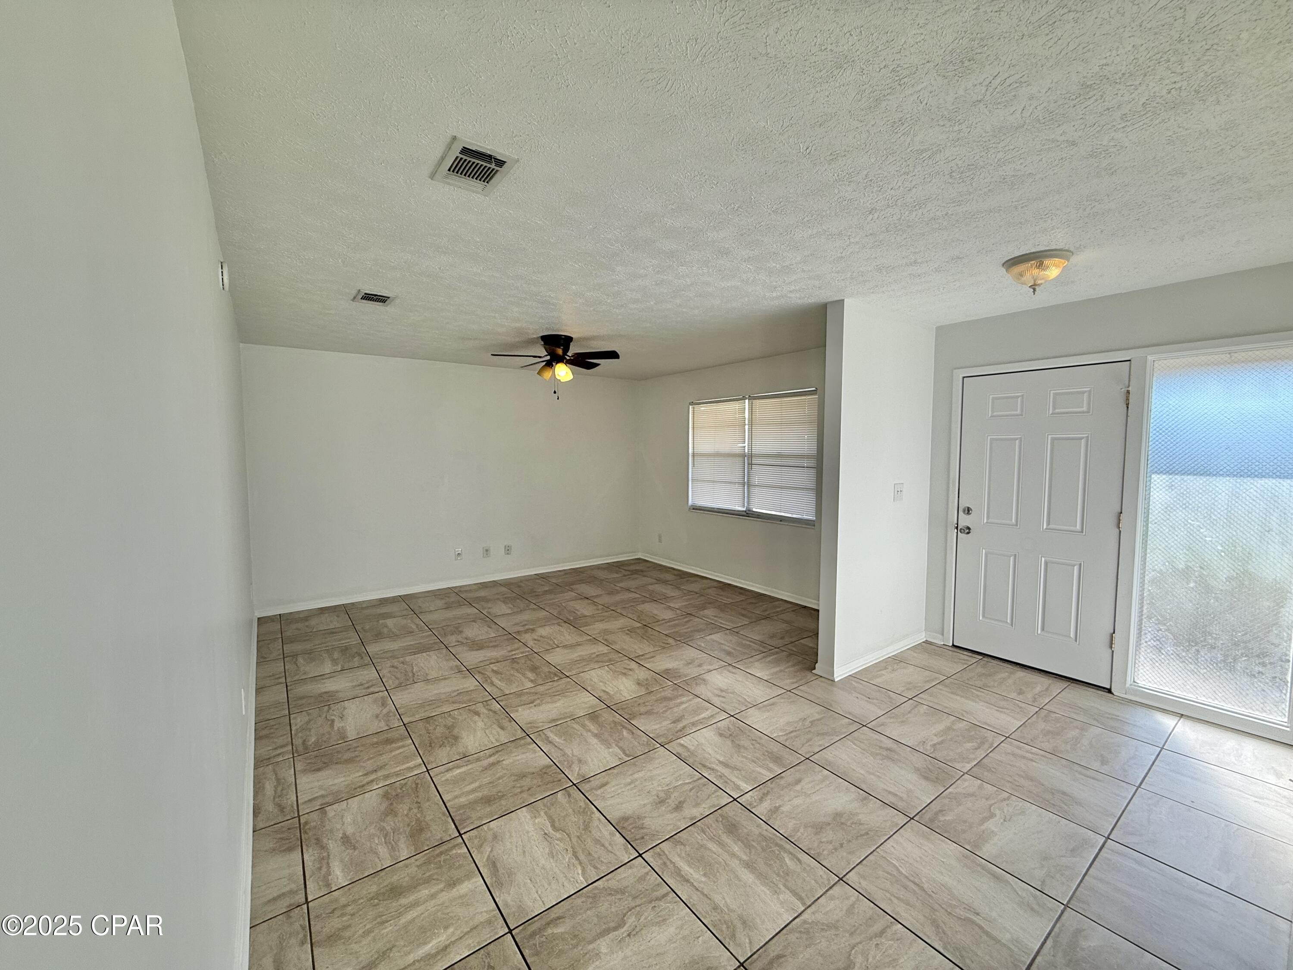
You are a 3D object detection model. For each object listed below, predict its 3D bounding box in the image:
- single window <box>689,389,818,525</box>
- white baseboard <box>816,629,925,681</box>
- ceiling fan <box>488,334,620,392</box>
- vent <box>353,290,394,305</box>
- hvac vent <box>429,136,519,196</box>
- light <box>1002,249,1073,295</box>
[{"bbox_3d":[1.068,-0.290,5.603,0.100,1.310,1.790,-3,5,-36],"label":"single window"},{"bbox_3d":[1.672,1.205,3.841,1.210,0.080,0.170,-3,5,-36],"label":"white baseboard"},{"bbox_3d":[-0.733,-0.973,4.307,1.050,0.480,1.050,-1,4,-7],"label":"ceiling fan"},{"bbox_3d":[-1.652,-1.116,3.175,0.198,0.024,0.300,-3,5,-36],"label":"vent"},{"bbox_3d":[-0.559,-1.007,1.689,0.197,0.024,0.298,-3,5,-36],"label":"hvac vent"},{"bbox_3d":[1.864,-0.999,2.505,0.275,0.165,0.275,-3,5,-36],"label":"light"}]

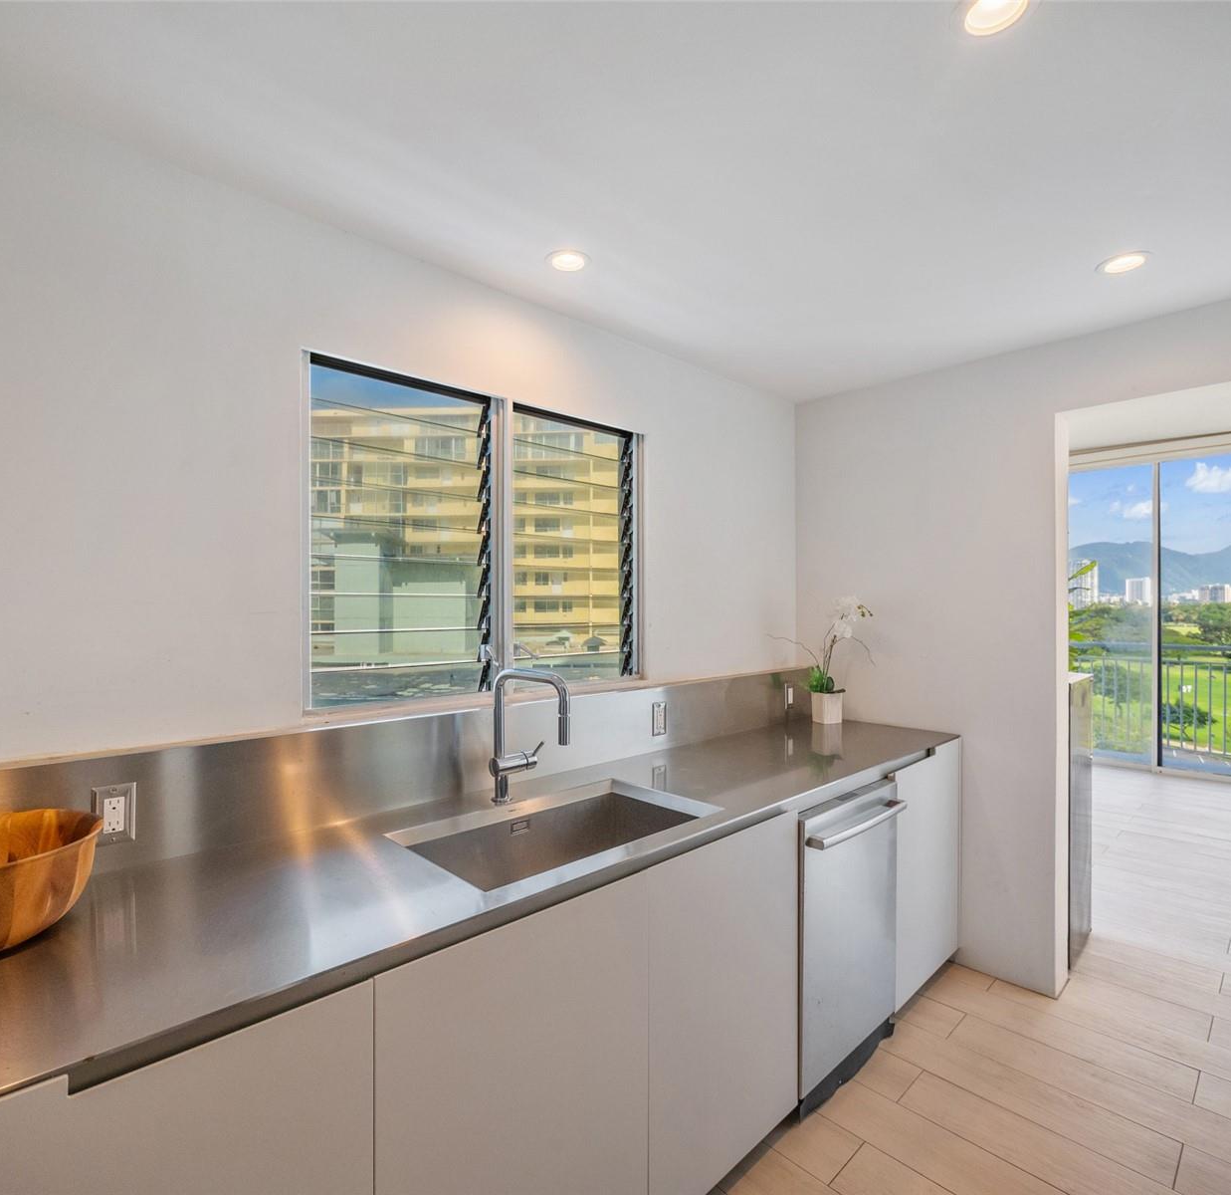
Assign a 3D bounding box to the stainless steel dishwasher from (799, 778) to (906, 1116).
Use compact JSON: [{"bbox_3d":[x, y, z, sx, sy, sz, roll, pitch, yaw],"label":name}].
[{"bbox_3d":[0.562,1.039,2.205,0.597,0.859,0.624,1,0,-42],"label":"stainless steel dishwasher"}]

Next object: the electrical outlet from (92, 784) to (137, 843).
[{"bbox_3d":[-1.010,0.440,1.300,0.069,0.117,0.014,1,0,-42],"label":"electrical outlet"}]

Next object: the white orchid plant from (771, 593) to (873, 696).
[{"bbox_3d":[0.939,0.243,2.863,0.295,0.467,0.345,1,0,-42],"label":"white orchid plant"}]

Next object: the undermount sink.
[{"bbox_3d":[-0.124,0.659,1.578,0.716,0.220,0.408,1,0,-42],"label":"undermount sink"}]

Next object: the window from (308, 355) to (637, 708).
[{"bbox_3d":[-0.370,-0.161,2.055,1.200,0.904,0.095,1,0,-42],"label":"window"}]

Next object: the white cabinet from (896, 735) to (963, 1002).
[{"bbox_3d":[0.976,1.000,2.626,0.572,0.880,0.605,1,0,-42],"label":"white cabinet"}]

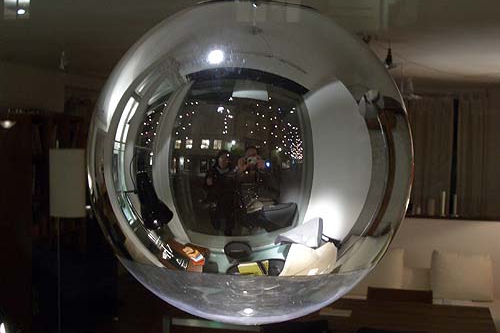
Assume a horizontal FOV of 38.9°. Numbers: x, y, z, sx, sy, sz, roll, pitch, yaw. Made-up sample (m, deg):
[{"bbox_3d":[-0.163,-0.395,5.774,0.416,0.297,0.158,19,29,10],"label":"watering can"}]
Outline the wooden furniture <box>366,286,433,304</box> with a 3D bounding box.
[{"bbox_3d":[0.950,1.234,4.572,0.440,0.800,0.490,0,1,17],"label":"wooden furniture"}]

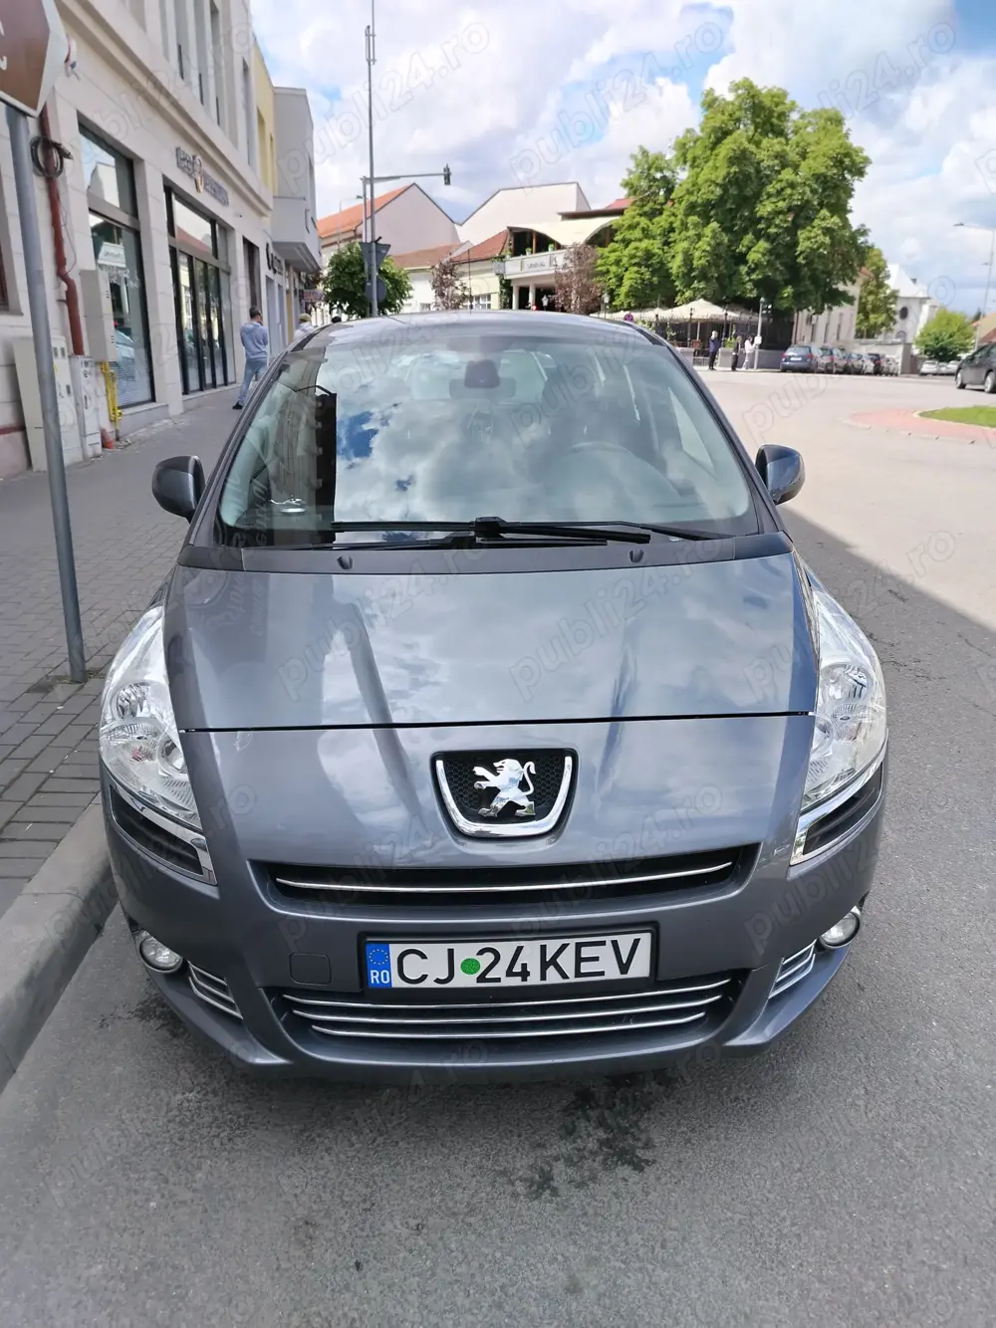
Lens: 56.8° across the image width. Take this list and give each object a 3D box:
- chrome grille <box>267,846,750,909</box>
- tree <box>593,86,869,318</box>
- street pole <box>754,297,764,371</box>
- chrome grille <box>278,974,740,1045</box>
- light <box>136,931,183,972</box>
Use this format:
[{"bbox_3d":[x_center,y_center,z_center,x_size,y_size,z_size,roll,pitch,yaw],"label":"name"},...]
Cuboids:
[{"bbox_3d":[0.026,0.402,1.717,0.912,0.072,0.095,-2,19,-3],"label":"chrome grille"},{"bbox_3d":[12.132,-23.016,48.731,14.438,13.755,12.994,6,20,12],"label":"tree"},{"bbox_3d":[11.864,-15.106,41.865,0.220,3.204,0.220,0,19,0],"label":"street pole"},{"bbox_3d":[0.028,0.674,1.791,0.906,0.080,0.085,-2,19,-3],"label":"chrome grille"},{"bbox_3d":[-0.707,0.598,1.927,0.095,0.085,0.060,4,20,12],"label":"light"}]

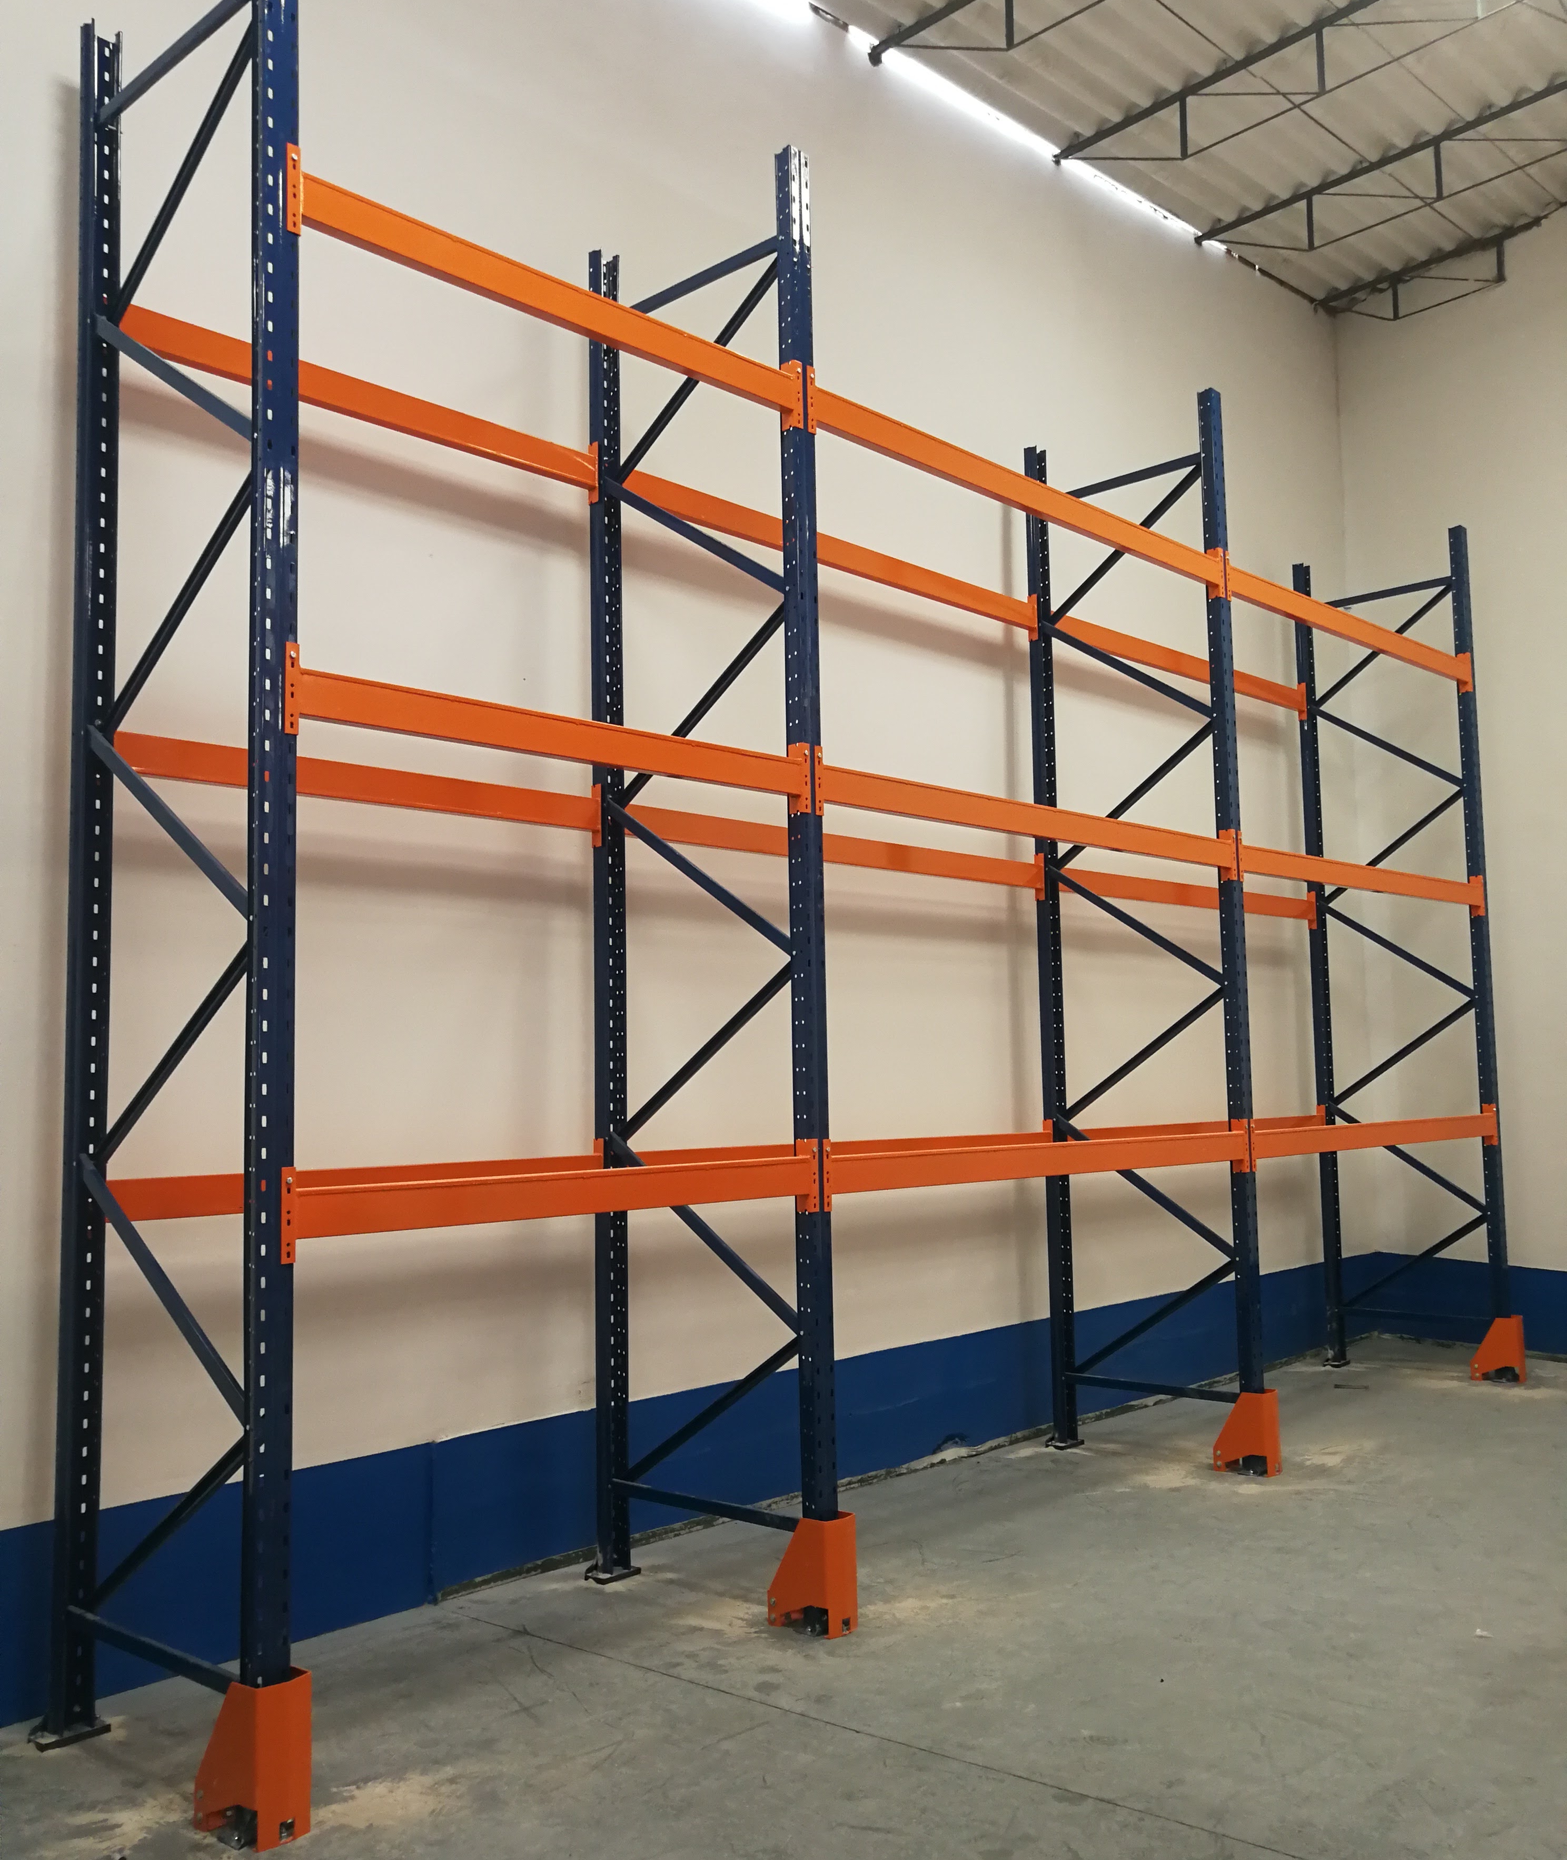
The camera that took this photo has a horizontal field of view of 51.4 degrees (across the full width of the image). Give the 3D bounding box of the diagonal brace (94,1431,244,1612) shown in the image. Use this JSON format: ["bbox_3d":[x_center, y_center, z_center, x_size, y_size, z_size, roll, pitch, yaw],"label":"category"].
[{"bbox_3d":[-1.549,1.502,4.101,0.033,0.044,1.138,5,-41,-47],"label":"diagonal brace"}]

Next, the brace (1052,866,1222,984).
[{"bbox_3d":[1.618,-0.025,7.531,0.033,0.044,1.138,5,25,-45],"label":"brace"}]

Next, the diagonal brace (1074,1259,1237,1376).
[{"bbox_3d":[1.676,1.768,7.379,0.033,0.044,1.138,5,-41,-45],"label":"diagonal brace"}]

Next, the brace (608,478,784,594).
[{"bbox_3d":[-0.315,-1.383,5.697,0.033,0.044,1.138,5,25,-46],"label":"brace"}]

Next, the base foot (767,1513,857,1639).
[{"bbox_3d":[0.089,1.985,5.065,0.251,0.346,0.136,-6,-8,44],"label":"base foot"}]

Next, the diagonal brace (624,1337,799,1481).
[{"bbox_3d":[-0.234,1.604,5.429,0.033,0.044,1.138,5,-41,-46],"label":"diagonal brace"}]

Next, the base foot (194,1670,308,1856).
[{"bbox_3d":[-1.216,1.883,3.747,0.251,0.346,0.136,-6,-8,42],"label":"base foot"}]

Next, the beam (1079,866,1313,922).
[{"bbox_3d":[2.278,-0.181,8.989,0.052,0.121,2.688,-6,-7,44],"label":"beam"}]

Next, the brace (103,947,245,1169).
[{"bbox_3d":[-1.567,0.308,4.223,0.033,0.044,1.138,5,-41,-47],"label":"brace"}]

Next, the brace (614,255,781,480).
[{"bbox_3d":[-0.295,-2.005,5.838,0.035,0.047,1.158,6,-41,-46],"label":"brace"}]

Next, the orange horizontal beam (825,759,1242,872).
[{"bbox_3d":[1.045,-0.409,6.331,0.052,0.121,2.663,-6,-8,44],"label":"orange horizontal beam"}]

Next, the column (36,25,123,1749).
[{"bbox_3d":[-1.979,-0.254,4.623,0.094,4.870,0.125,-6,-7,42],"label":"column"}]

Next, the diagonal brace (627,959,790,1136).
[{"bbox_3d":[-0.251,0.414,5.619,0.035,0.047,1.164,6,-42,-46],"label":"diagonal brace"}]

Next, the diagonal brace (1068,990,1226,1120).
[{"bbox_3d":[1.653,0.574,7.496,0.033,0.044,1.138,5,-41,-45],"label":"diagonal brace"}]

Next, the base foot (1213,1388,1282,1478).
[{"bbox_3d":[2.023,2.174,7.086,0.231,0.353,0.130,-6,-7,44],"label":"base foot"}]

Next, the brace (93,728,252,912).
[{"bbox_3d":[-1.606,-0.291,4.252,0.033,0.044,1.138,5,25,-47],"label":"brace"}]

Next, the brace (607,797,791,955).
[{"bbox_3d":[-0.291,-0.195,5.644,0.035,0.047,1.163,4,26,-46],"label":"brace"}]

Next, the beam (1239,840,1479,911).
[{"bbox_3d":[2.991,-0.256,8.295,0.052,0.121,2.685,-6,-7,44],"label":"beam"}]

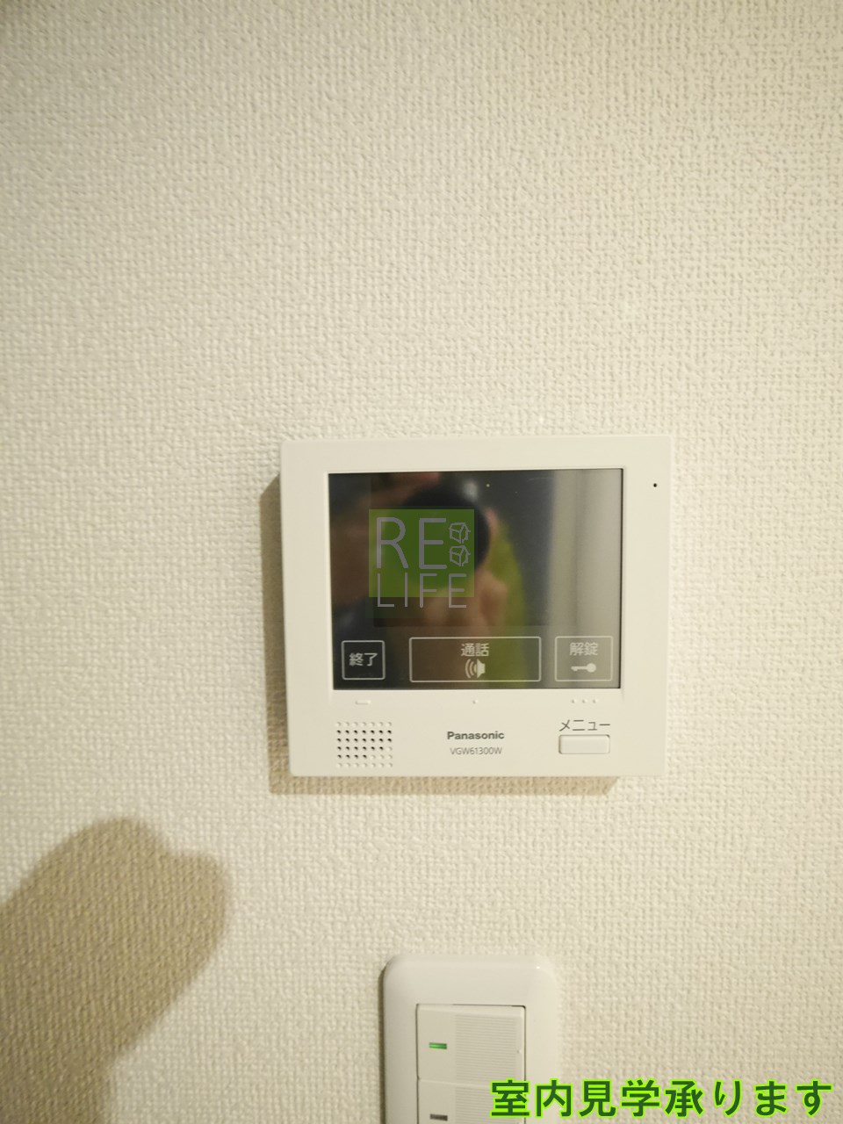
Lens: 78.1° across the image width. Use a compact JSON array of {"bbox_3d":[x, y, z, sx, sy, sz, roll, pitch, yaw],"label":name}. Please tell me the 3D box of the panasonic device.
[{"bbox_3d":[0.019,0.016,0.190,0.131,0.117,0.024,-1,3,1],"label":"panasonic device"}]

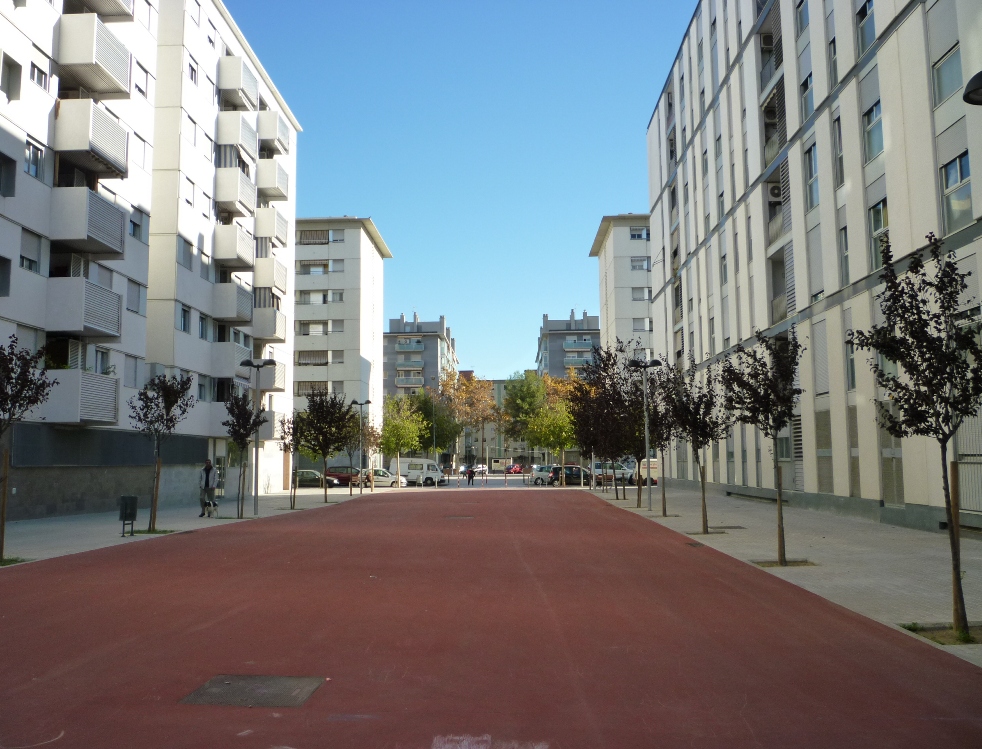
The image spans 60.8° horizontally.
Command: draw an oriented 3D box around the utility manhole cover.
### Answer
[{"bbox_3d":[-1.685,2.282,6.010,0.863,0.030,0.786,-1,-6,4],"label":"utility manhole cover"}]

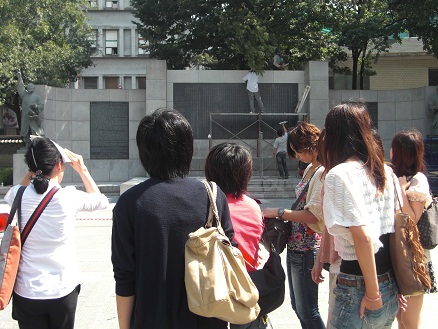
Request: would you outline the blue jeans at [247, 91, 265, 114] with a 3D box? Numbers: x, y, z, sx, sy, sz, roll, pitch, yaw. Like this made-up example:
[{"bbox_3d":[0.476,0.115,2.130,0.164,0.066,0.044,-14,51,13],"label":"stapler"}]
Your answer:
[{"bbox_3d":[1.285,-2.240,20.500,0.560,0.820,0.320,0,1,2],"label":"blue jeans"}]

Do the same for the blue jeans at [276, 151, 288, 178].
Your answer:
[{"bbox_3d":[2.240,0.000,20.500,0.420,0.950,0.320,0,1,3],"label":"blue jeans"}]

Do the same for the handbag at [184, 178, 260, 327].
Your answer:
[{"bbox_3d":[0.015,0.310,2.050,0.190,0.490,0.310,1,2,30],"label":"handbag"}]

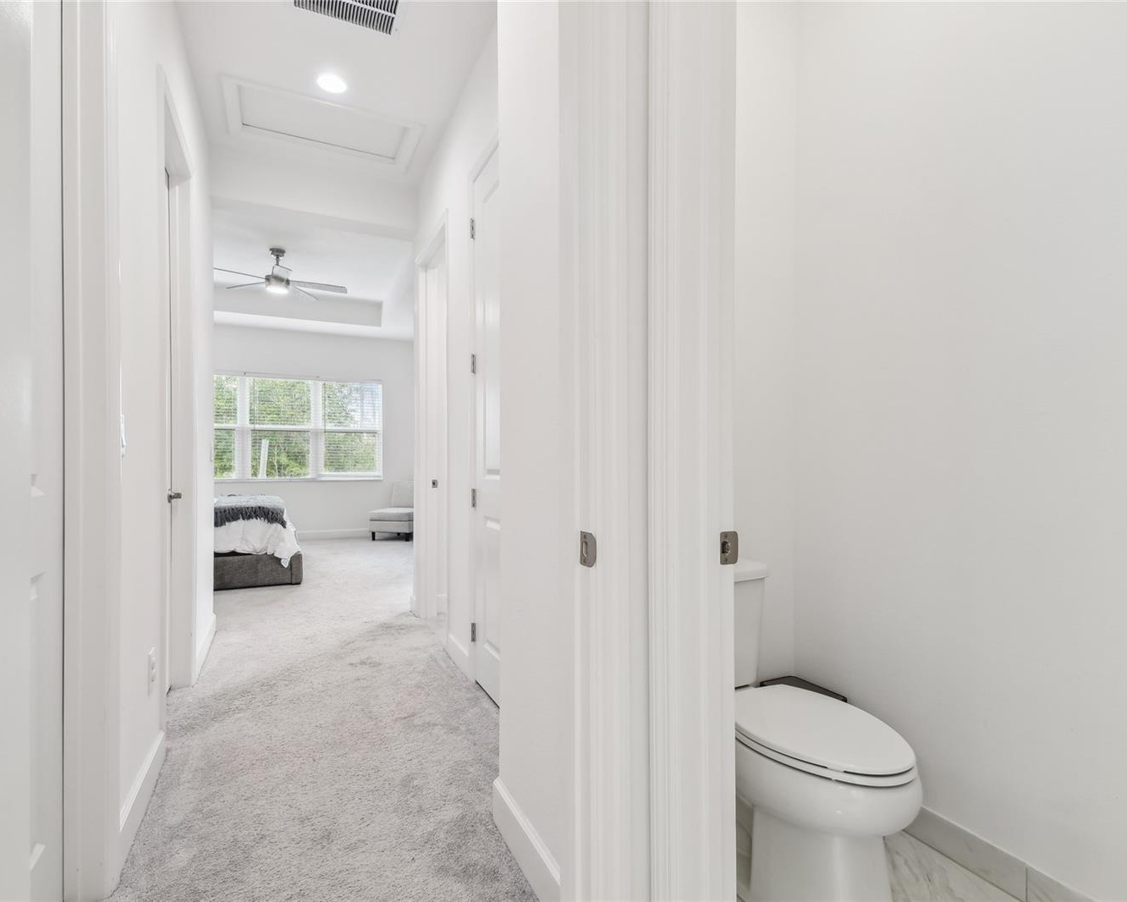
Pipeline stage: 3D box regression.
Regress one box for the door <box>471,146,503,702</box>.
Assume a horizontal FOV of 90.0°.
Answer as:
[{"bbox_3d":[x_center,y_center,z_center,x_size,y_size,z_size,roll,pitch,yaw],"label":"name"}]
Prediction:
[{"bbox_3d":[-0.255,-0.096,2.463,0.040,2.439,0.725,0,0,-27],"label":"door"}]

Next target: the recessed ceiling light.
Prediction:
[{"bbox_3d":[-1.173,-1.858,2.859,0.170,0.030,0.170,0,0,-27],"label":"recessed ceiling light"}]

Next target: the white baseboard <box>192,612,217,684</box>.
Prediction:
[{"bbox_3d":[-2.009,1.081,3.160,0.016,0.118,0.890,0,0,-27],"label":"white baseboard"}]

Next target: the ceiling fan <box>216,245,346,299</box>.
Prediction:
[{"bbox_3d":[-2.639,-1.670,5.211,1.280,0.370,1.280,0,0,-27],"label":"ceiling fan"}]

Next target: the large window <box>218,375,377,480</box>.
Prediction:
[{"bbox_3d":[-3.502,-0.269,7.054,2.377,1.330,0.110,0,0,-27],"label":"large window"}]

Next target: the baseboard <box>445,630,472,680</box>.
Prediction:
[{"bbox_3d":[-0.566,1.079,3.036,0.016,0.118,0.440,0,0,-27],"label":"baseboard"}]

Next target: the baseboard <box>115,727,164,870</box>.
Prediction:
[{"bbox_3d":[-1.335,1.078,1.797,0.016,0.122,0.670,0,0,-27],"label":"baseboard"}]

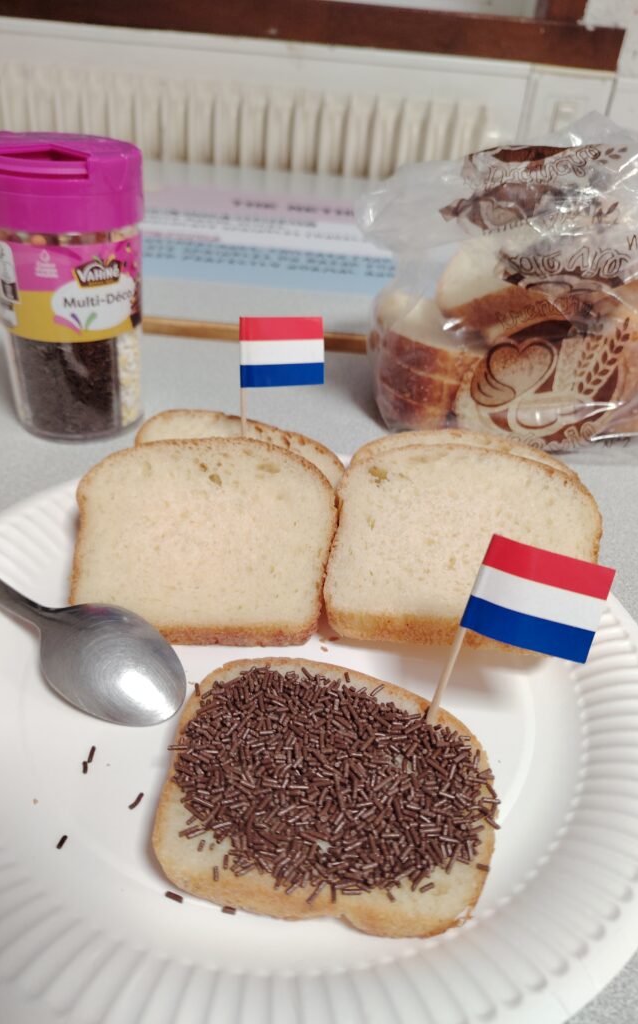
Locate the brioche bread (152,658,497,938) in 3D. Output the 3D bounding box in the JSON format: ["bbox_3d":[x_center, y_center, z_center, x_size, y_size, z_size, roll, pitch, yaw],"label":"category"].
[{"bbox_3d":[0.003,0.068,0.183,0.082,0.013,0.070,8,33,4],"label":"brioche bread"}]

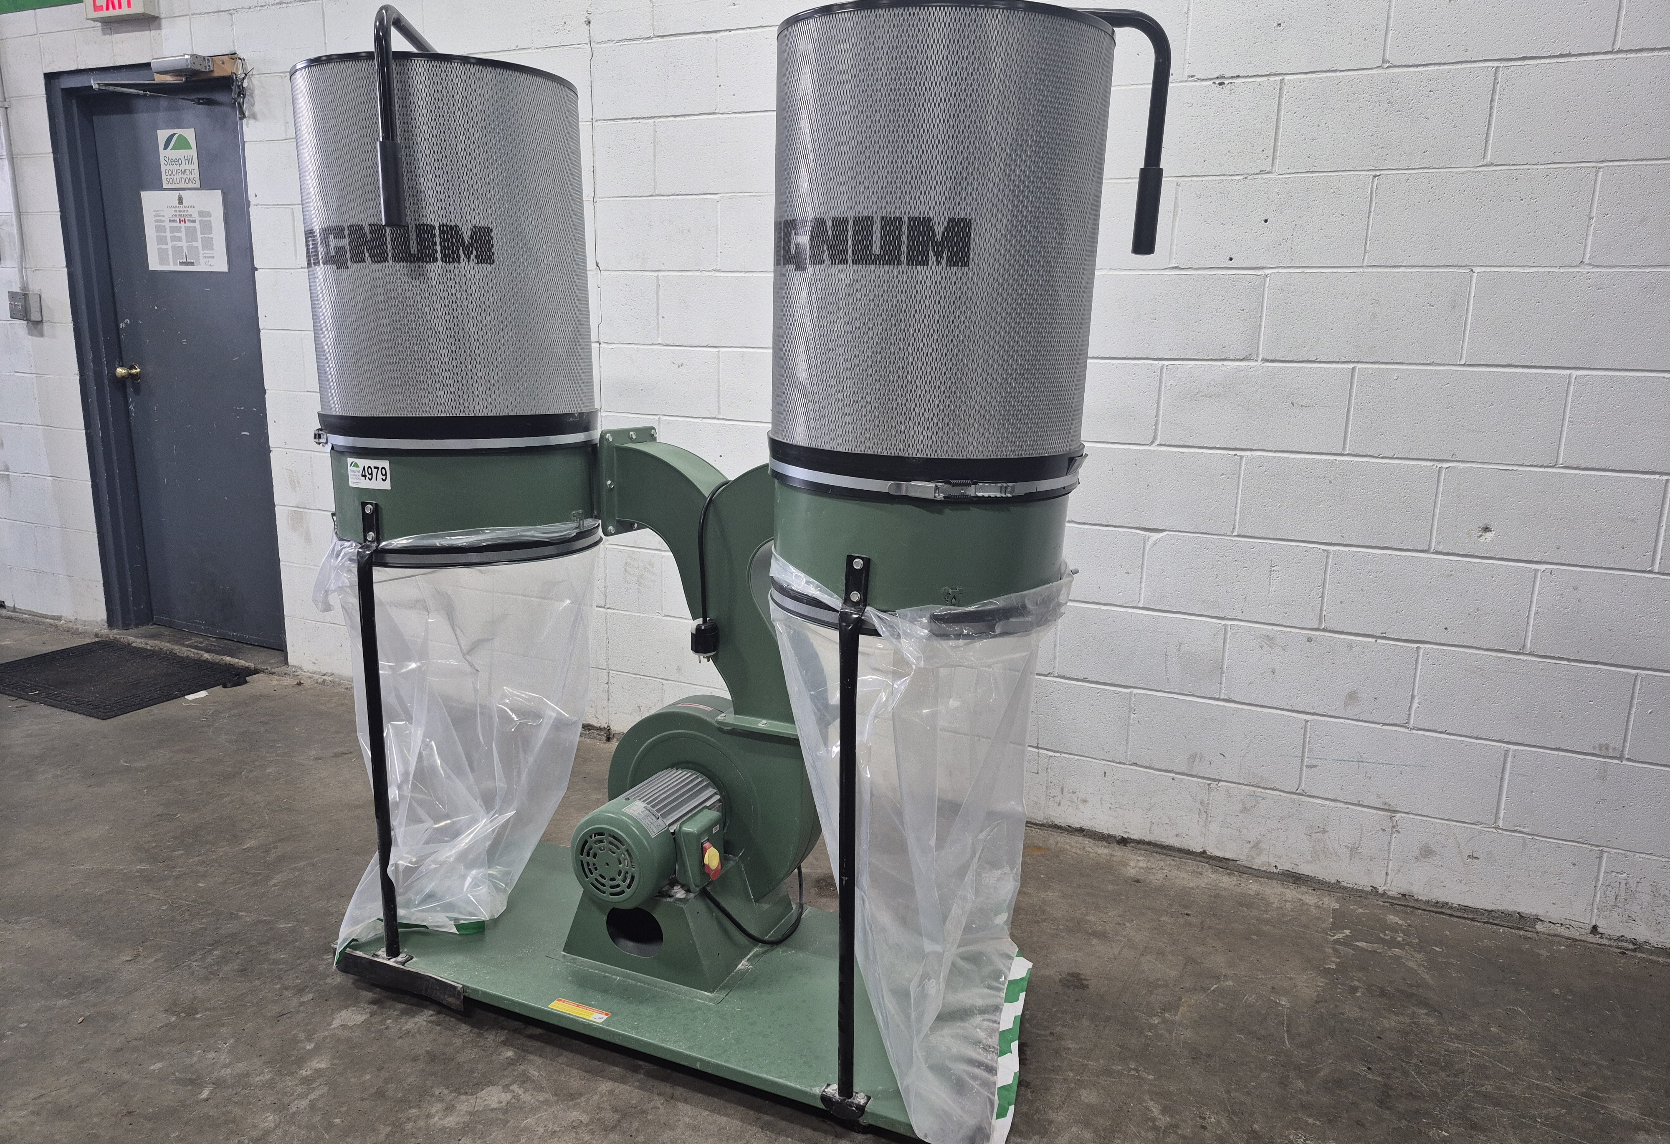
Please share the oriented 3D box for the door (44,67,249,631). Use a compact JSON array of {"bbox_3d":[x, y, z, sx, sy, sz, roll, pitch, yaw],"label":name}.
[{"bbox_3d":[-2.422,-0.746,4.122,1.010,2.090,0.100,7,12,24],"label":"door"}]

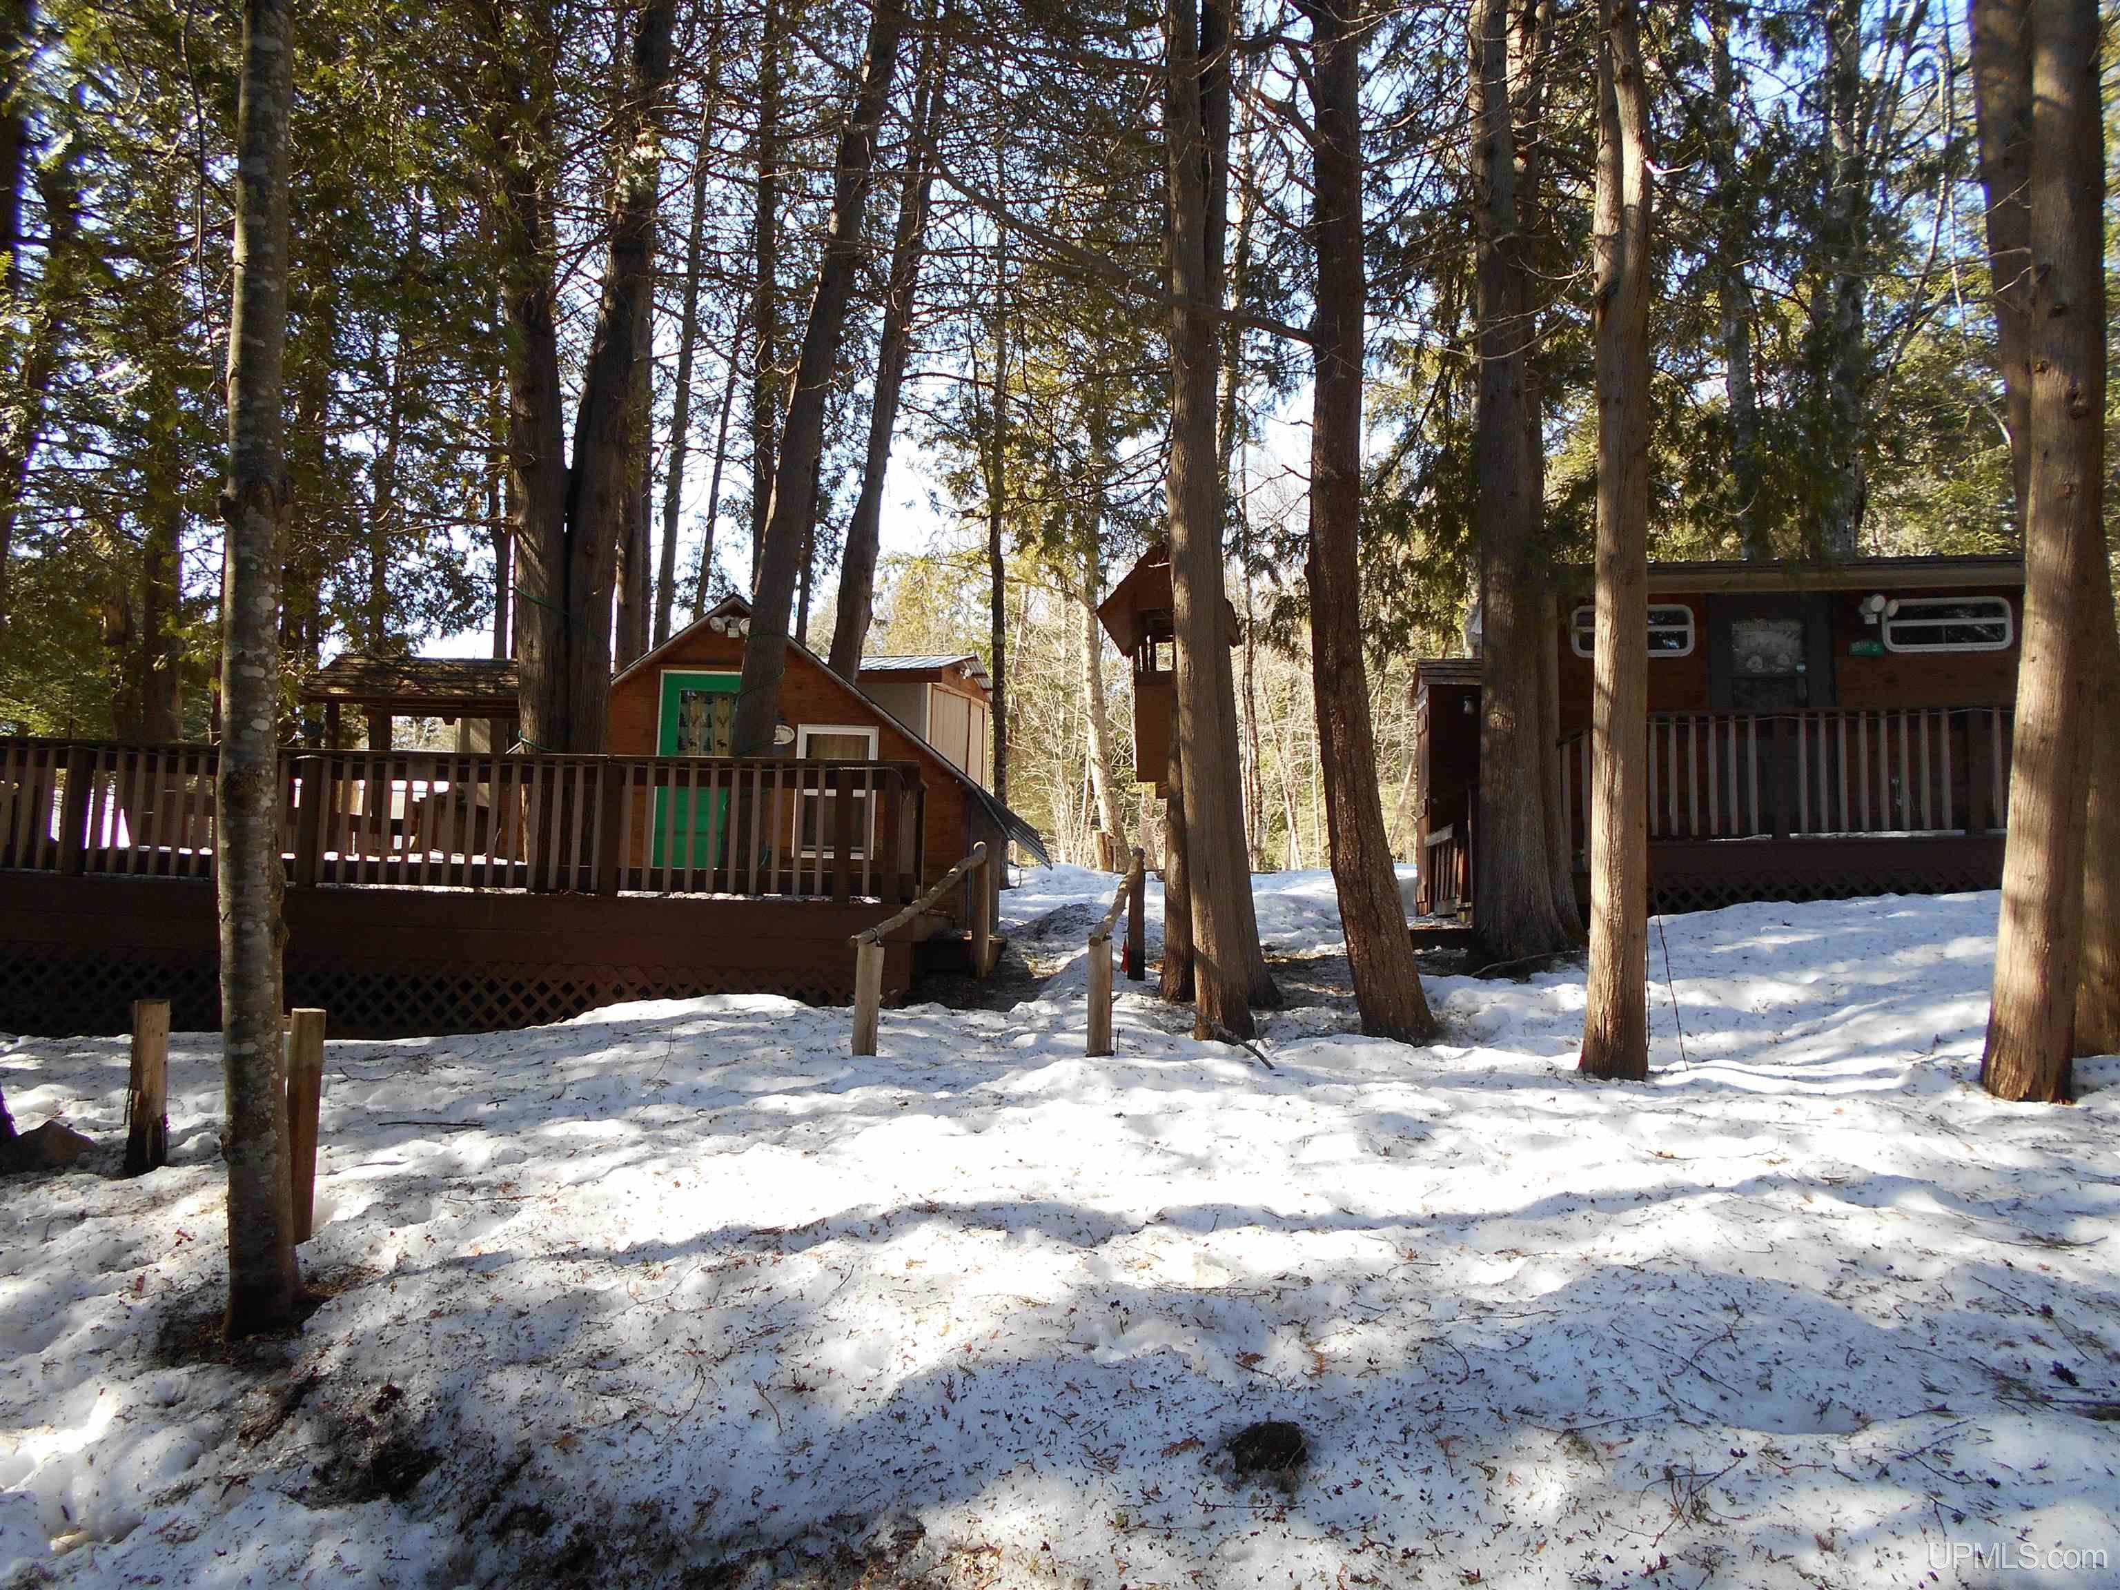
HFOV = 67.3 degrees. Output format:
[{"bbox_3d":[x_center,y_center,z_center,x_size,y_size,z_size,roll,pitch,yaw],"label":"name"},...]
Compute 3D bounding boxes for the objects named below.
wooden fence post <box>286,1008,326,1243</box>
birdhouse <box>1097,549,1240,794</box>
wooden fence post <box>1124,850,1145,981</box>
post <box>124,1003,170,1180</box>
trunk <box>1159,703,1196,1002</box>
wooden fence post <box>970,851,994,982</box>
[{"bbox_3d":[-2.518,1.105,5.342,0.092,0.765,0.092,7,-8,-40],"label":"wooden fence post"},{"bbox_3d":[0.811,-0.934,11.900,0.950,1.670,1.150,0,-6,13],"label":"birdhouse"},{"bbox_3d":[0.550,0.881,11.551,0.120,0.935,0.120,1,-6,0],"label":"wooden fence post"},{"bbox_3d":[-3.369,1.069,5.884,0.110,0.622,0.110,5,-7,-30],"label":"post"},{"bbox_3d":[0.805,0.371,10.607,0.210,1.969,0.210,1,-6,0],"label":"trunk"},{"bbox_3d":[-0.551,0.875,11.549,0.120,0.899,0.120,1,-6,0],"label":"wooden fence post"}]

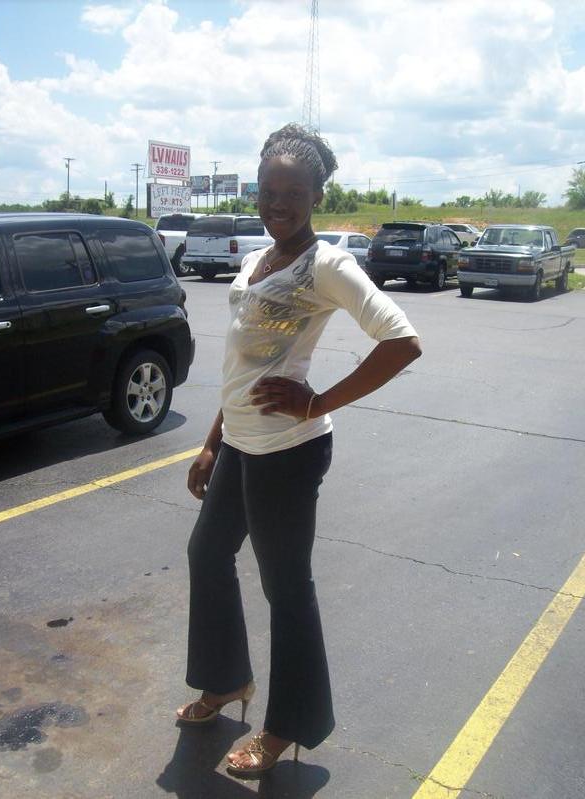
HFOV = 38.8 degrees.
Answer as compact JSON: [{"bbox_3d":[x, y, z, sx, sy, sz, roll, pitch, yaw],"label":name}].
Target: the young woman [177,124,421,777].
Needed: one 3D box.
[{"bbox_3d":[-0.004,0.174,2.321,0.440,1.750,0.560,-8,14,-37],"label":"young woman"}]

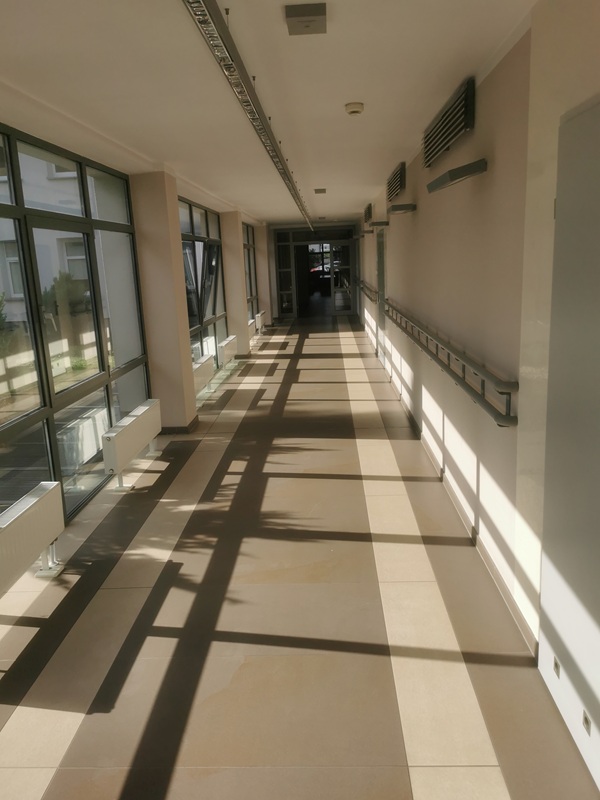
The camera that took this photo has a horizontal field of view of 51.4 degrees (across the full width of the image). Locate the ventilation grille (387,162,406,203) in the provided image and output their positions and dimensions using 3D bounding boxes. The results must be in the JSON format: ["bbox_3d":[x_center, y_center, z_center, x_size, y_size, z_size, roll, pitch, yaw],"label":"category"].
[{"bbox_3d":[1.058,-2.380,6.884,0.055,0.260,1.340,-2,13,3],"label":"ventilation grille"}]

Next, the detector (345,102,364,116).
[{"bbox_3d":[0.336,-1.782,3.832,0.107,0.055,0.107,-2,13,3],"label":"detector"}]

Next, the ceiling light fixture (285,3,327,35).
[{"bbox_3d":[0.027,-1.444,2.371,0.148,0.042,0.185,-2,13,3],"label":"ceiling light fixture"}]

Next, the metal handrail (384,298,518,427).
[{"bbox_3d":[1.026,-0.609,5.442,0.090,0.200,5.640,-2,13,3],"label":"metal handrail"}]

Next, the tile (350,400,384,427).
[{"bbox_3d":[0.712,0.146,6.723,0.295,0.010,1.210,-2,13,3],"label":"tile"}]

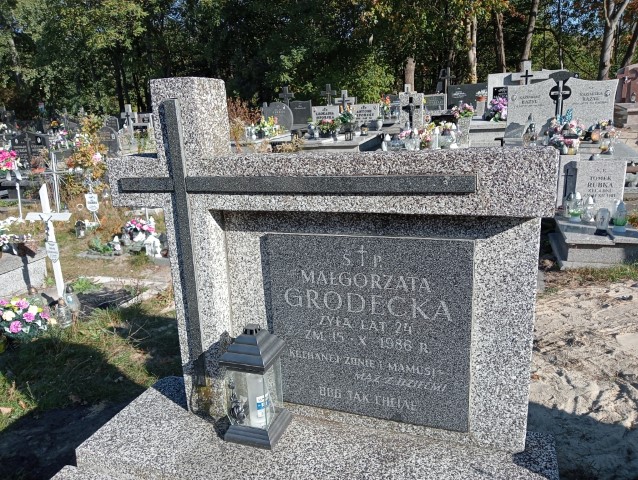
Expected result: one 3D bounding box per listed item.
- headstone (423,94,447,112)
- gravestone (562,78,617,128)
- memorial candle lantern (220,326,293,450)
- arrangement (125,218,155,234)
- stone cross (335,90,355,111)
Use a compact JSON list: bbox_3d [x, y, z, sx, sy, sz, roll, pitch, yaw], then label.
[{"bbox_3d":[2.790,-3.256,12.346,0.515,0.404,0.100,2,15,19],"label":"headstone"},{"bbox_3d":[3.891,-1.916,7.478,0.690,0.810,0.100,3,16,21],"label":"gravestone"},{"bbox_3d":[-0.179,0.393,1.460,0.153,0.314,0.153,2,15,19],"label":"memorial candle lantern"},{"bbox_3d":[-1.772,-0.118,5.100,0.260,0.180,0.210,1,16,14],"label":"arrangement"},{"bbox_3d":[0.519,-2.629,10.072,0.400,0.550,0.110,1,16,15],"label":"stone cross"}]

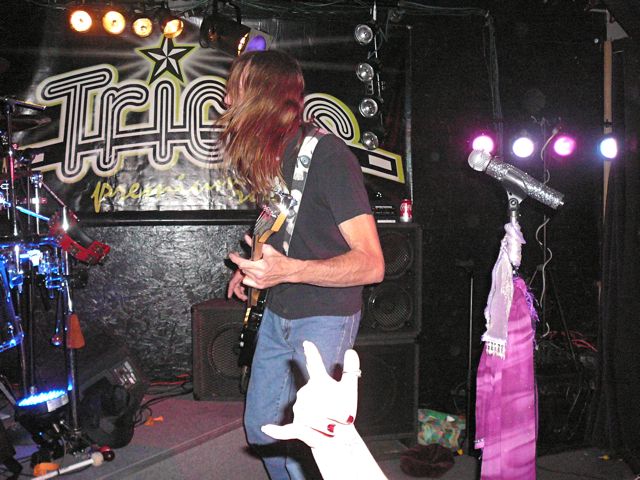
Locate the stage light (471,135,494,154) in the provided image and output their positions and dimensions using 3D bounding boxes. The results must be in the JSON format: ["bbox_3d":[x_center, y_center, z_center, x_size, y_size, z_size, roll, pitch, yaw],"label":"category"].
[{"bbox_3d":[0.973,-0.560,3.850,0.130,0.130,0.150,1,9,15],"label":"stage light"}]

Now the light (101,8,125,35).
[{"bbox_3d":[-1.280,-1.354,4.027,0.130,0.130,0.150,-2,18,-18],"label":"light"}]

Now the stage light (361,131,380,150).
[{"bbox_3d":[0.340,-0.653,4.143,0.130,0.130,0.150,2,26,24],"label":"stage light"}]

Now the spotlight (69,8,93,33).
[{"bbox_3d":[-1.345,-1.255,3.671,0.130,0.130,0.160,-1,25,-9],"label":"spotlight"}]

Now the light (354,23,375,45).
[{"bbox_3d":[0.300,-1.277,3.962,0.130,0.130,0.160,2,30,26],"label":"light"}]

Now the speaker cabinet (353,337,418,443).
[{"bbox_3d":[0.197,0.796,3.675,0.610,0.560,0.420,-1,6,-10],"label":"speaker cabinet"}]

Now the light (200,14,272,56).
[{"bbox_3d":[-0.465,-1.121,3.600,0.320,0.190,0.190,21,4,-2],"label":"light"}]

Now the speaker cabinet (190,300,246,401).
[{"bbox_3d":[-0.528,0.701,4.184,0.540,0.560,0.360,0,6,-2],"label":"speaker cabinet"}]

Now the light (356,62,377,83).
[{"bbox_3d":[0.322,-1.058,3.986,0.130,0.130,0.160,3,33,33],"label":"light"}]

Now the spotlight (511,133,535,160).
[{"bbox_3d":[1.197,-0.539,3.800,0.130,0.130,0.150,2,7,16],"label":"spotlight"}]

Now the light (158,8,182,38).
[{"bbox_3d":[-0.966,-1.373,4.148,0.130,0.130,0.180,-3,27,-32],"label":"light"}]

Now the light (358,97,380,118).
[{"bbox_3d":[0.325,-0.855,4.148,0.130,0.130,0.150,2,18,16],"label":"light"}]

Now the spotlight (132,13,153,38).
[{"bbox_3d":[-1.025,-1.254,3.747,0.130,0.130,0.160,-1,30,-13],"label":"spotlight"}]

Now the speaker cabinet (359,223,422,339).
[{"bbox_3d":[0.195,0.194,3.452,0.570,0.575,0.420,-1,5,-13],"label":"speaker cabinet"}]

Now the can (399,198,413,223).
[{"bbox_3d":[0.448,-0.150,3.380,0.066,0.122,0.066,0,4,0],"label":"can"}]

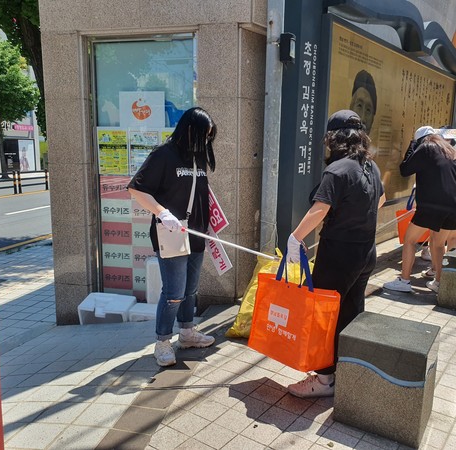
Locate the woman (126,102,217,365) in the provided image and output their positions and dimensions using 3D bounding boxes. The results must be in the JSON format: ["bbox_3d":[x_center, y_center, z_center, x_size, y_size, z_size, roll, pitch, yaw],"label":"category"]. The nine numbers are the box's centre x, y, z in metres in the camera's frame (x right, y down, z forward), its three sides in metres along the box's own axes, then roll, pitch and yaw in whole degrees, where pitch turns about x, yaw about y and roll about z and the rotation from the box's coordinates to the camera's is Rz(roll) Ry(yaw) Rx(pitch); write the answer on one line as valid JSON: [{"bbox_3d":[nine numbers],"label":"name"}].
[{"bbox_3d":[-0.325,0.070,2.800,0.420,1.580,0.480,11,15,42],"label":"woman"}]

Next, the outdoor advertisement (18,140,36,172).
[{"bbox_3d":[-11.572,-3.998,26.000,0.950,1.900,0.060,-10,15,-44],"label":"outdoor advertisement"}]

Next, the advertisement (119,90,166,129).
[{"bbox_3d":[-0.782,-1.051,4.120,0.445,0.350,0.020,4,11,14],"label":"advertisement"}]

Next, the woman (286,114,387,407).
[{"bbox_3d":[0.625,0.135,2.530,0.430,1.570,0.540,10,14,39],"label":"woman"}]

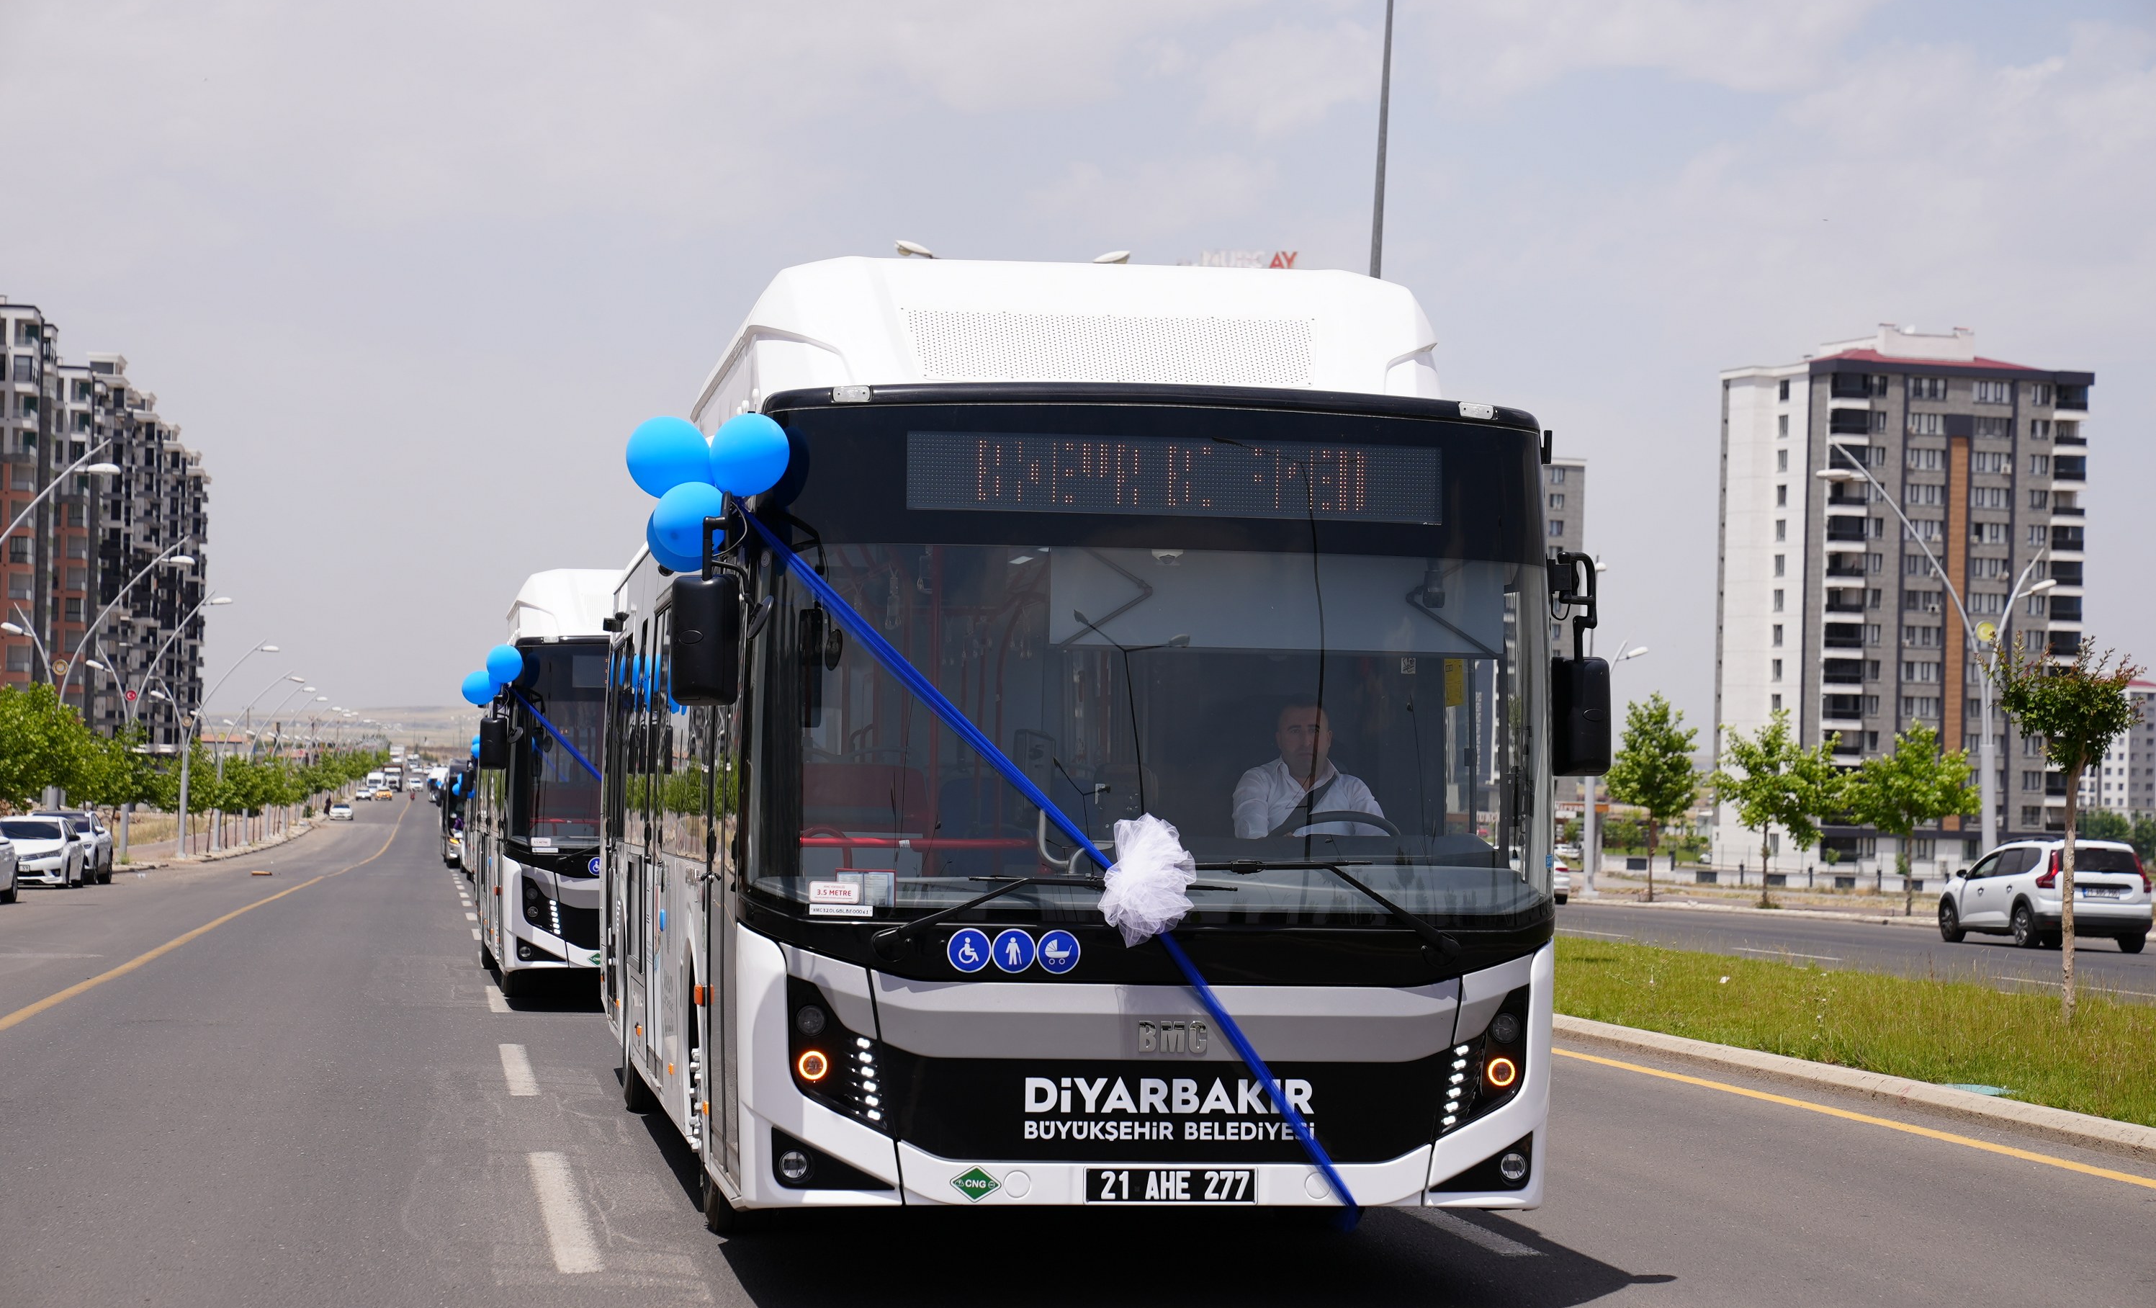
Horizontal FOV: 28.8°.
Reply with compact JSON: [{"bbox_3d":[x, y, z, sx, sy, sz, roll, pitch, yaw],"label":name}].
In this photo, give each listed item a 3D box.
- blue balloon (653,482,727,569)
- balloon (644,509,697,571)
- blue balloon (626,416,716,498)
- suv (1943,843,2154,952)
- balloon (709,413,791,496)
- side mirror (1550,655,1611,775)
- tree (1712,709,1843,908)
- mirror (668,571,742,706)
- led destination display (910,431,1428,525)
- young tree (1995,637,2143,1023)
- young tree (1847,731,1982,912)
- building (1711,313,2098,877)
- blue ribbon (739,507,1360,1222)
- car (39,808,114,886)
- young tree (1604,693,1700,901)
[{"bbox_3d":[-1.162,-0.386,12.550,0.240,0.265,0.240,2,-2,-9],"label":"blue balloon"},{"bbox_3d":[-1.217,-0.373,13.050,0.250,0.255,0.250,2,-2,-9],"label":"balloon"},{"bbox_3d":[-1.270,-0.612,13.030,0.270,0.265,0.270,2,-2,-9],"label":"blue balloon"},{"bbox_3d":[14.150,3.470,61.400,1.840,1.650,4.540,2,-2,-9],"label":"suv"},{"bbox_3d":[-0.983,-0.596,12.550,0.245,0.250,0.245,2,-2,-9],"label":"balloon"},{"bbox_3d":[1.606,0.199,13.400,0.190,0.380,0.125,2,-2,-19],"label":"side mirror"},{"bbox_3d":[14.350,3.160,86.000,2.650,4.100,2.600,1,-2,9],"label":"tree"},{"bbox_3d":[-1.096,-0.042,12.350,0.200,0.390,0.125,1,-2,5],"label":"mirror"},{"bbox_3d":[0.294,-0.545,12.970,1.675,0.243,0.070,1,-2,-9],"label":"led destination display"},{"bbox_3d":[6.806,1.220,28.800,1.020,2.680,1.000,2,-2,-9],"label":"young tree"},{"bbox_3d":[14.924,2.967,75.000,2.400,3.400,2.300,2,-2,-9],"label":"young tree"},{"bbox_3d":[71.800,-4.700,365.500,28.500,46.700,15.500,2,-2,-18],"label":"building"},{"bbox_3d":[-0.087,0.642,12.860,1.880,2.190,0.380,2,-2,-9],"label":"blue ribbon"},{"bbox_3d":[-22.720,4.350,94.000,1.840,1.640,4.400,2,-2,-8],"label":"car"},{"bbox_3d":[12.050,3.004,88.000,2.000,4.400,1.950,2,-2,-9],"label":"young tree"}]

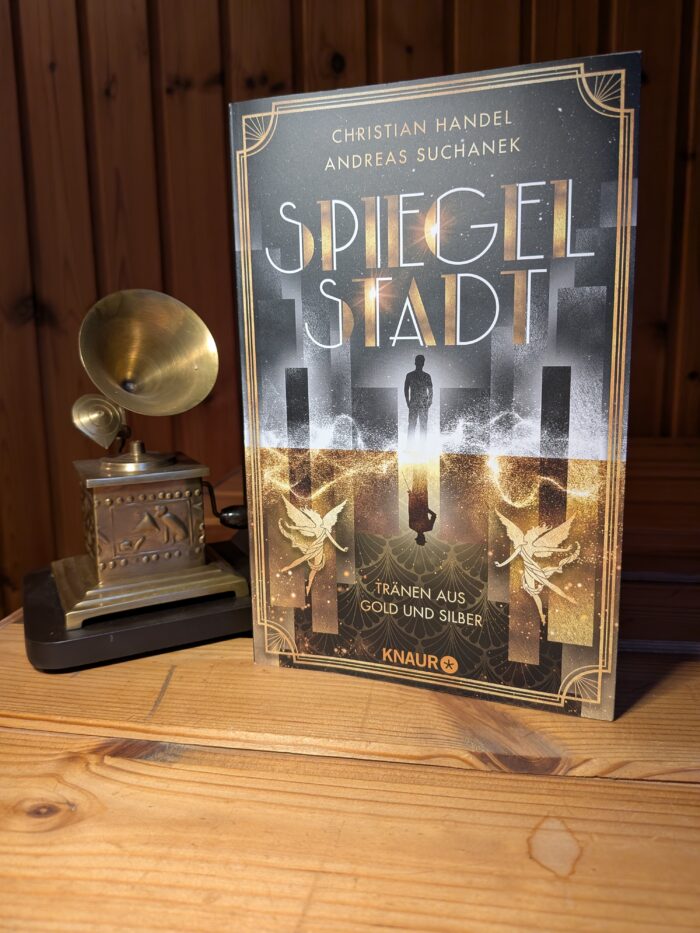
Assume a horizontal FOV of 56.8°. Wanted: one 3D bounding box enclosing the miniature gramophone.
[{"bbox_3d":[-0.099,-0.006,0.311,0.114,0.155,0.112,-5,9,-27],"label":"miniature gramophone"}]

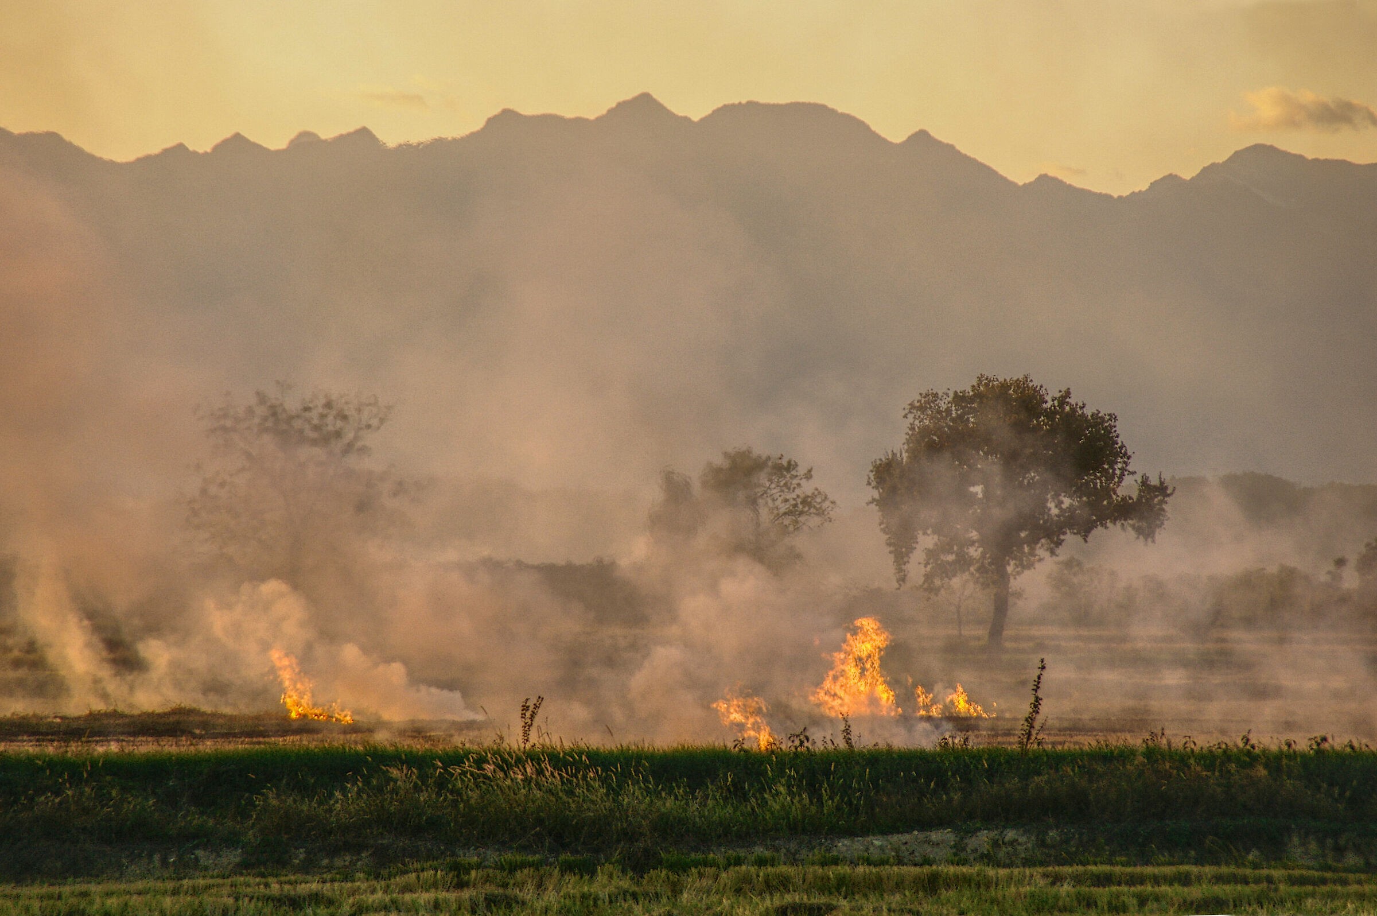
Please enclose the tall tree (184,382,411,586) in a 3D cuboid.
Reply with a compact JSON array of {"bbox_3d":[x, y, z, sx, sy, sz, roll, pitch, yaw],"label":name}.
[{"bbox_3d":[-13.133,1.788,385.000,7.510,8.560,7.200,0,-1,0],"label":"tall tree"}]

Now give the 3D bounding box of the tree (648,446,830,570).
[{"bbox_3d":[2.018,2.965,430.000,6.980,6.820,6.400,0,-1,0],"label":"tree"}]

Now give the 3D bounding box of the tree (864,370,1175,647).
[{"bbox_3d":[10.116,1.625,350.000,9.300,8.370,8.600,0,-1,0],"label":"tree"}]

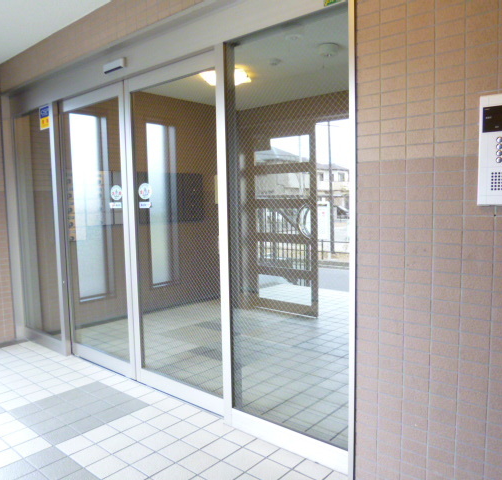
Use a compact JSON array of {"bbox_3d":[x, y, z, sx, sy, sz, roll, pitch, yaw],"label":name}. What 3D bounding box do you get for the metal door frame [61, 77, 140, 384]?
[{"bbox_3d":[-1.123,-0.048,3.306,0.840,2.030,0.060,3,6,40],"label":"metal door frame"}]

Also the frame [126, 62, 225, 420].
[{"bbox_3d":[-0.470,-0.016,2.755,0.850,2.050,0.070,3,6,40],"label":"frame"}]

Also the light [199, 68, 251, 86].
[{"bbox_3d":[-0.235,-1.498,4.090,0.340,0.080,0.340,3,6,40],"label":"light"}]

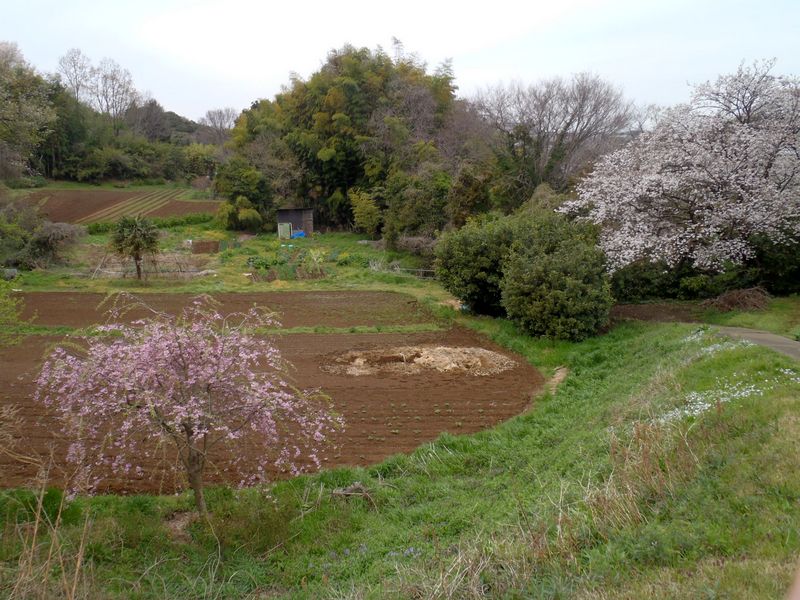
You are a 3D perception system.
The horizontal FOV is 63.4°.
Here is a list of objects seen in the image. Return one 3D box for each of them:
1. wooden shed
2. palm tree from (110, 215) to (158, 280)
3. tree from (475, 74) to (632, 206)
[{"bbox_3d":[-7.545,-5.445,46.255,2.150,2.110,1.900,3,14,13],"label":"wooden shed"},{"bbox_3d":[-13.745,-2.679,33.108,2.400,3.380,2.400,-6,15,-22],"label":"palm tree"},{"bbox_3d":[10.134,-9.274,41.857,10.300,9.850,9.300,3,14,12],"label":"tree"}]

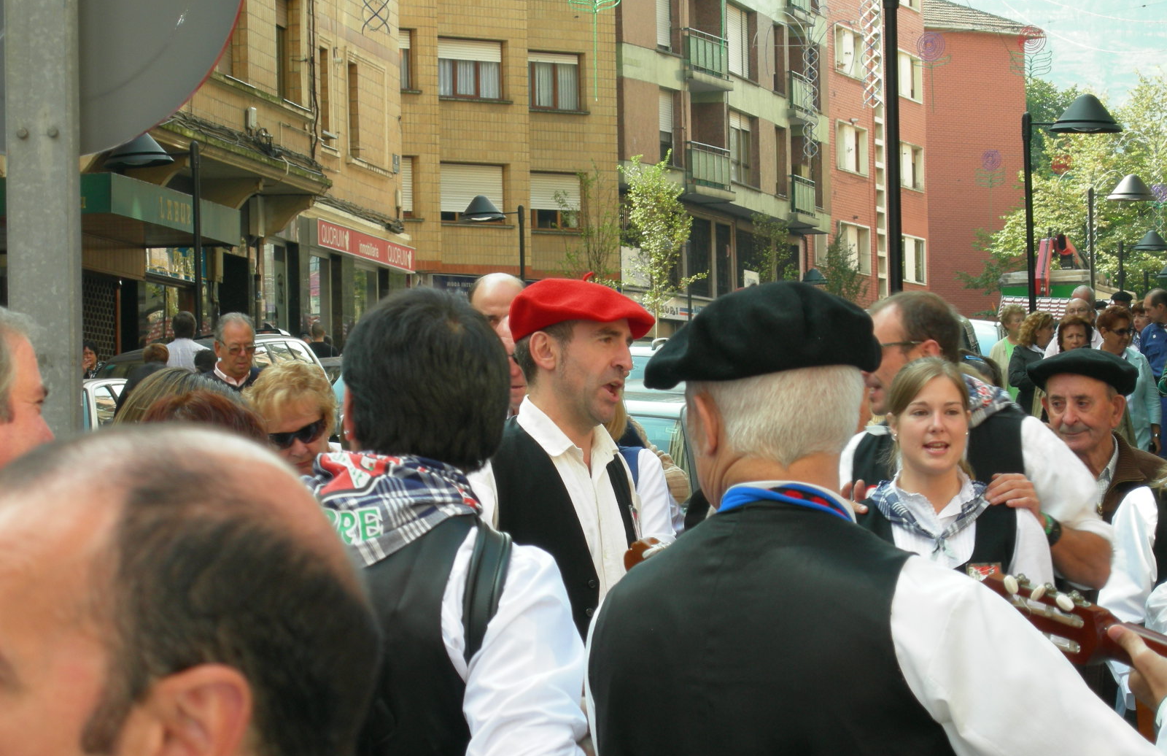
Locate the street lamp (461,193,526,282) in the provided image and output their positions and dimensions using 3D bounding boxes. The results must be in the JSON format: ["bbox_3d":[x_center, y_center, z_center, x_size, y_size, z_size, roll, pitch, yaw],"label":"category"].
[{"bbox_3d":[-1.455,-1.151,71.000,1.080,3.800,0.750,-1,-2,7],"label":"street lamp"}]

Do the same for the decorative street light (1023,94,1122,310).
[{"bbox_3d":[5.104,-0.977,44.000,1.050,3.870,0.750,-1,-2,7],"label":"decorative street light"}]

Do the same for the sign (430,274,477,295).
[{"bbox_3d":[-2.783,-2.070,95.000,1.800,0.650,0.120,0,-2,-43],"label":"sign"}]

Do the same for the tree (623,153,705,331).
[{"bbox_3d":[1.748,-2.241,92.000,1.750,5.400,1.750,-1,-2,0],"label":"tree"}]

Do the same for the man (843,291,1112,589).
[{"bbox_3d":[0.731,0.687,8.373,0.560,1.720,0.450,-2,-2,36],"label":"man"}]

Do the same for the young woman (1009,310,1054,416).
[{"bbox_3d":[2.865,0.388,26.975,0.360,1.630,0.480,-2,-2,27],"label":"young woman"}]

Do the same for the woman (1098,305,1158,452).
[{"bbox_3d":[3.265,0.379,25.475,0.500,1.630,0.360,0,-2,-27],"label":"woman"}]

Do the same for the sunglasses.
[{"bbox_3d":[-0.626,0.097,9.255,0.145,0.050,0.140,-16,24,-2],"label":"sunglasses"}]

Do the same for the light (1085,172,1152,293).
[{"bbox_3d":[8.039,-1.116,63.000,1.050,3.800,0.750,-1,-2,7],"label":"light"}]

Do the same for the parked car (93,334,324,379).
[{"bbox_3d":[-3.749,0.331,43.500,1.760,1.620,4.300,-2,-2,18],"label":"parked car"}]

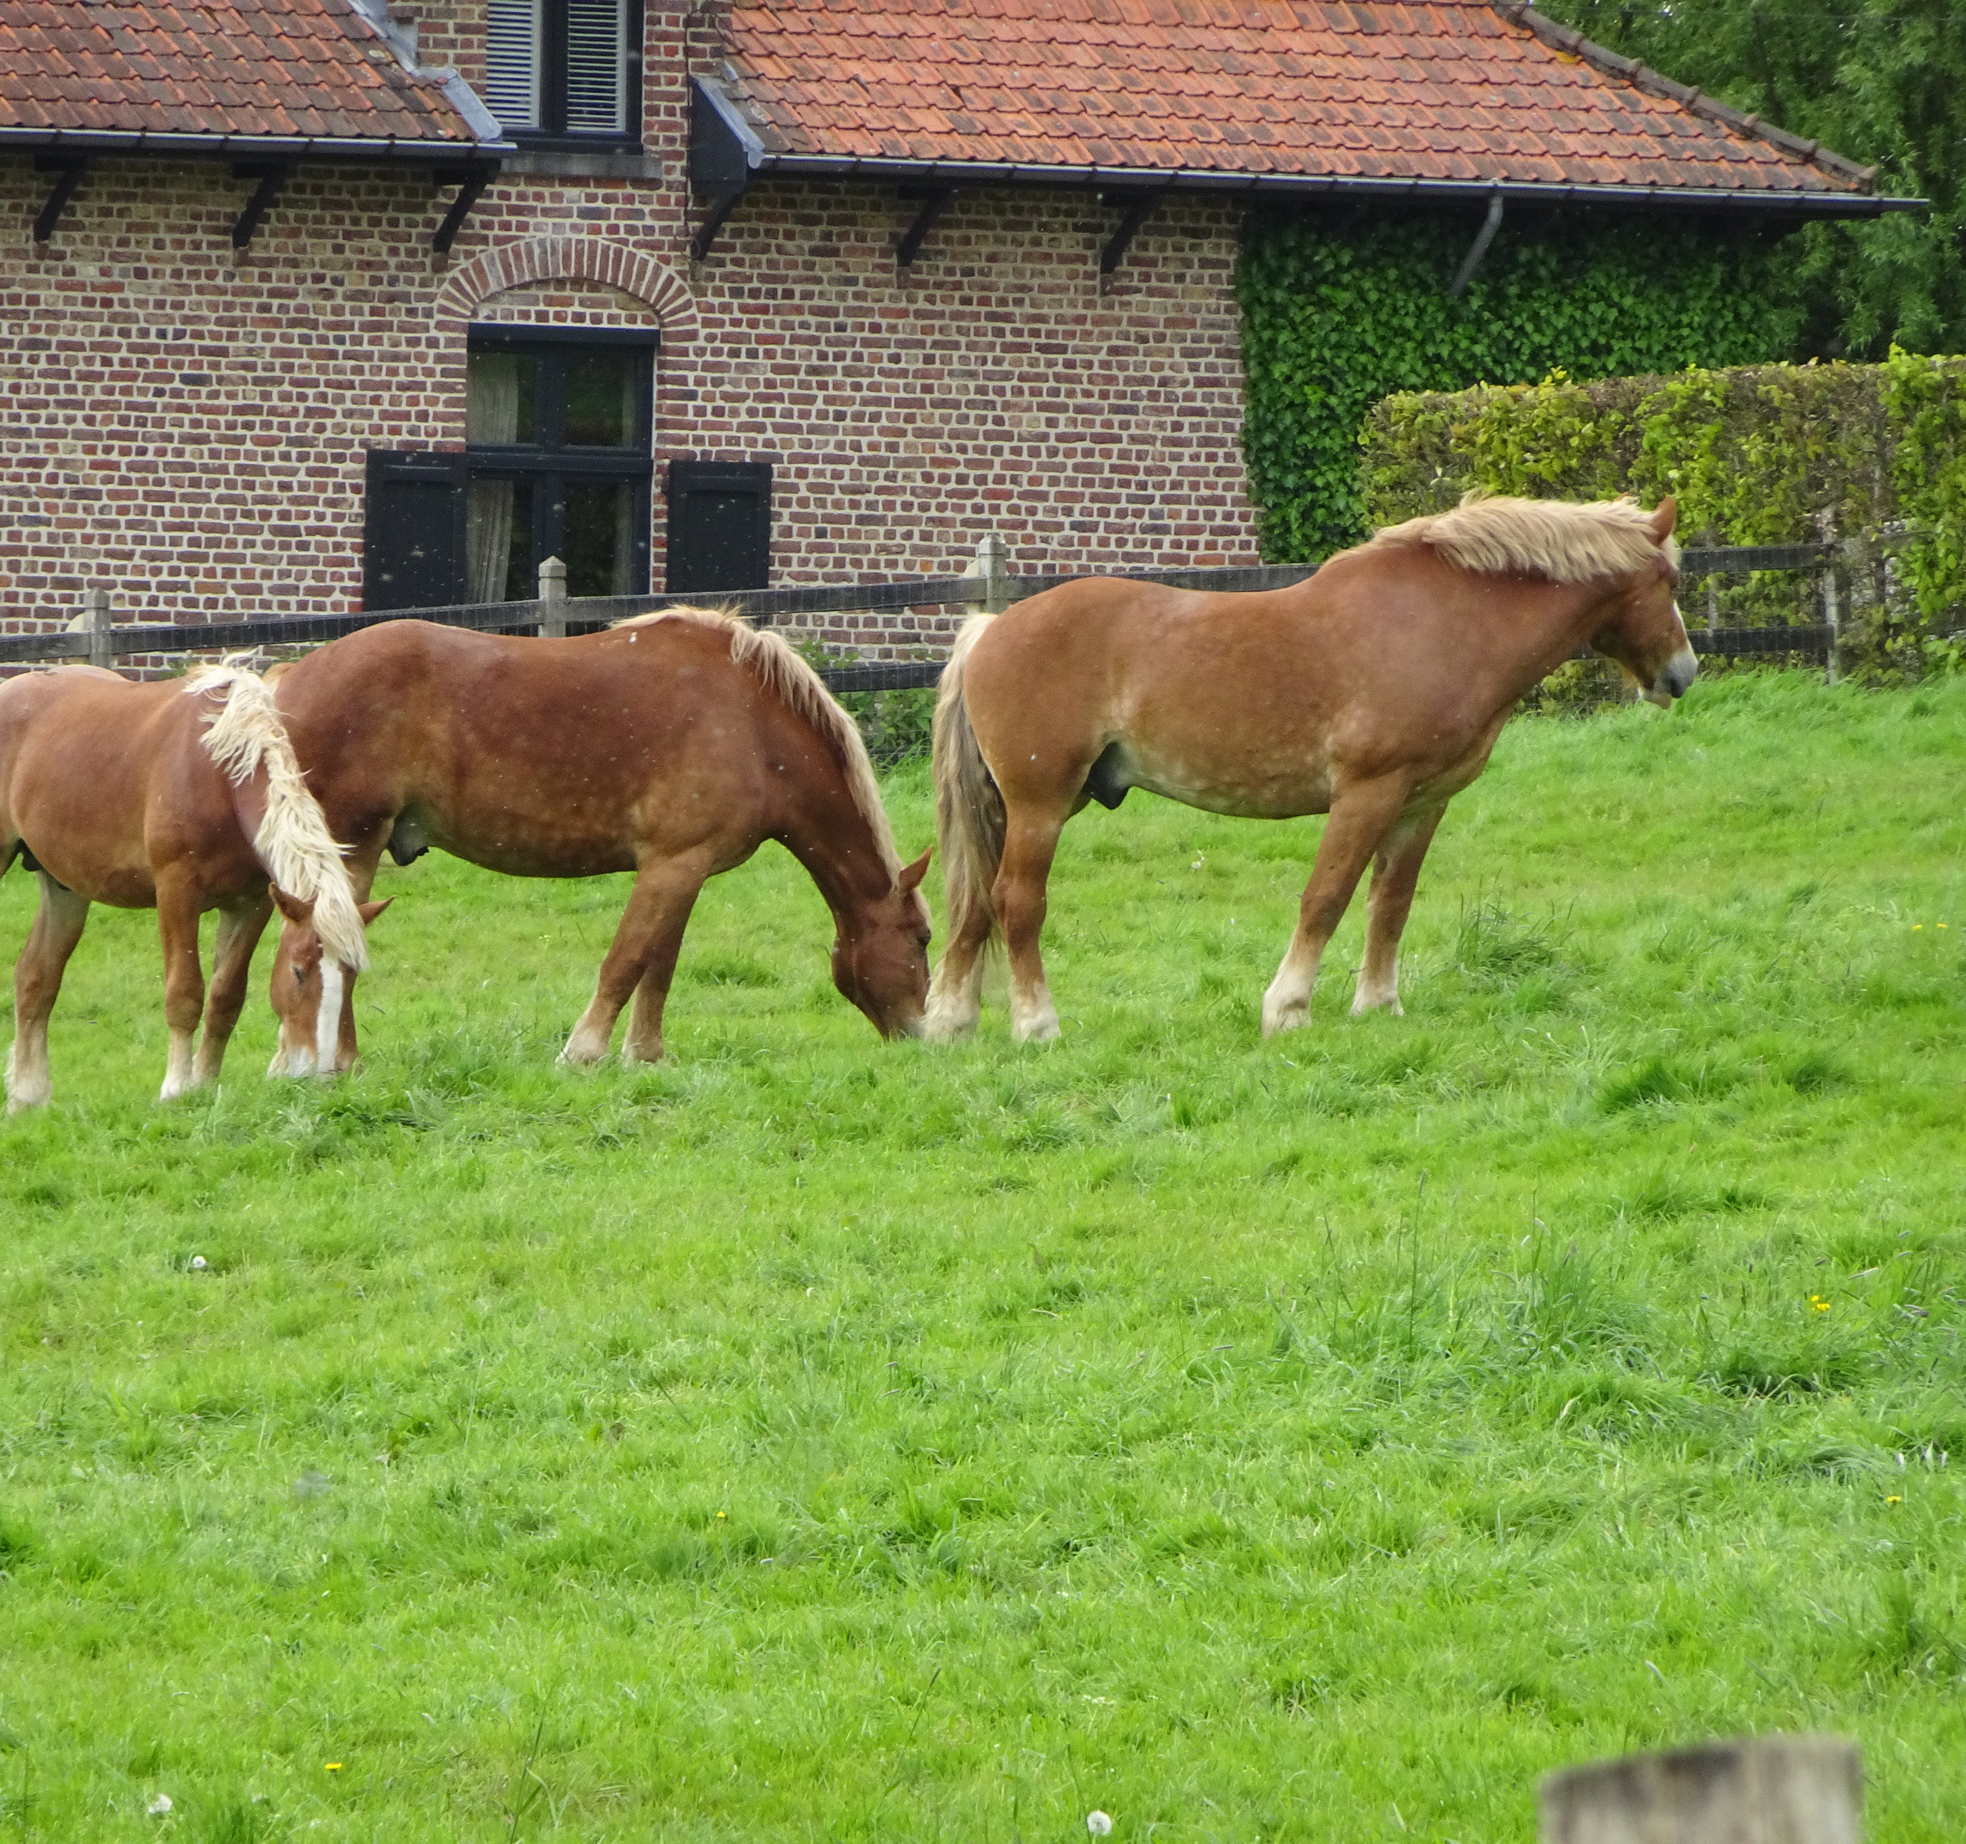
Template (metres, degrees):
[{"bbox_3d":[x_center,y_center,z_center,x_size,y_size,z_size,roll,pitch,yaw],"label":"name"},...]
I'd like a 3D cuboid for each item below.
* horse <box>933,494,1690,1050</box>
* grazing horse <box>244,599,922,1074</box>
[{"bbox_3d":[1.144,-0.521,94.300,2.580,1.900,0.660,2,1,4],"label":"horse"},{"bbox_3d":[-1.326,-0.278,94.200,2.320,1.610,0.660,2,1,-3],"label":"grazing horse"}]

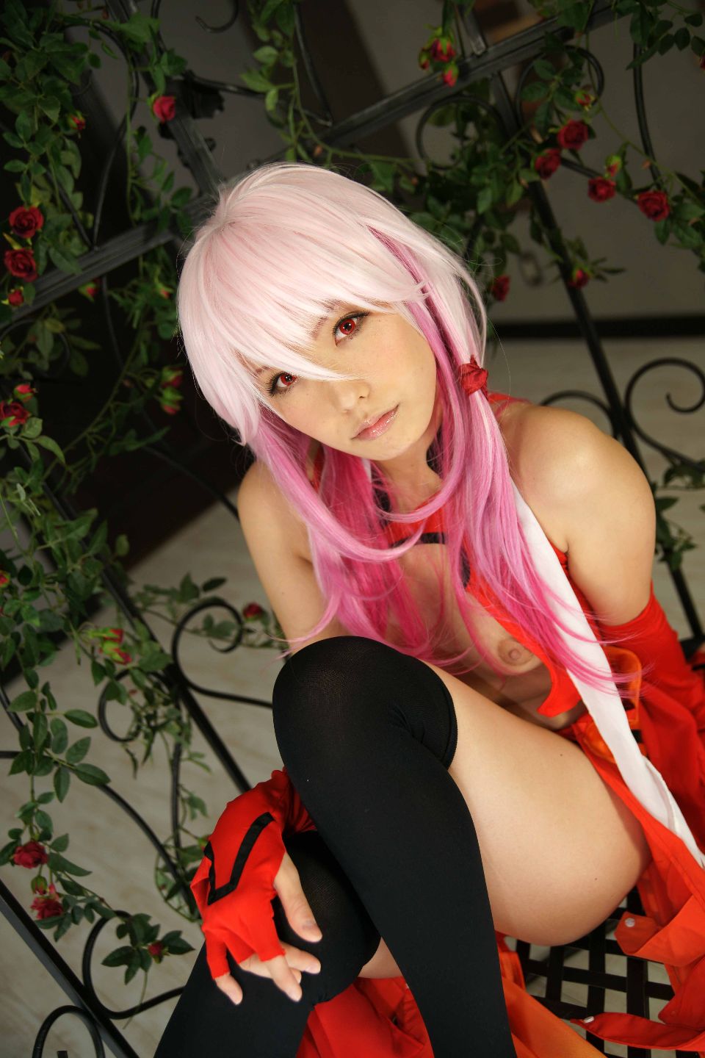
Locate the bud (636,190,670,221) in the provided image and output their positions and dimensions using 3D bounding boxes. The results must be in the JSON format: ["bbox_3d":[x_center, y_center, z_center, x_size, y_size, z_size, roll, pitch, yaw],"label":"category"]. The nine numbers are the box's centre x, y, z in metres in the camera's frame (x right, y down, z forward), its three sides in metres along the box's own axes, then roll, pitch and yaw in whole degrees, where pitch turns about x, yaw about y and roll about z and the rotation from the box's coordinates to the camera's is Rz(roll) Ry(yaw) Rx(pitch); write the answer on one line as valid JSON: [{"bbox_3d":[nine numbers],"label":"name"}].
[{"bbox_3d":[0.336,-0.362,1.150,0.036,0.035,0.030,-16,25,23],"label":"bud"}]

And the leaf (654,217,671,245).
[{"bbox_3d":[0.329,-0.315,1.090,0.018,0.033,0.009,0,15,17],"label":"leaf"}]

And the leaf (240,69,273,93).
[{"bbox_3d":[-0.100,-0.466,1.070,0.017,0.041,0.009,-63,15,19],"label":"leaf"}]

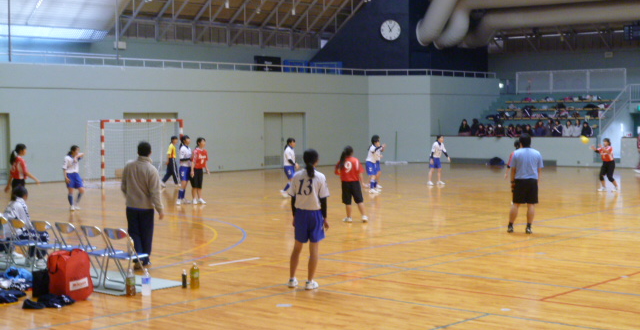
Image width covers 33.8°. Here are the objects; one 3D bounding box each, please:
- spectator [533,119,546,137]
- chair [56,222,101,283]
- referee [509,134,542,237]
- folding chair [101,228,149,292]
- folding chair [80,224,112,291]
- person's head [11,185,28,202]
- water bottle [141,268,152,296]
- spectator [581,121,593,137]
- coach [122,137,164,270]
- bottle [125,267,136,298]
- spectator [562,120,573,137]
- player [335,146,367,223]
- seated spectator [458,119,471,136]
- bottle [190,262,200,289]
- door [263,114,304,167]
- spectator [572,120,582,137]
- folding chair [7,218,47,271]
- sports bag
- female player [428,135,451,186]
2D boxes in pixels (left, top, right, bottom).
[{"bbox_3d":[8.995,-1.255,42.985,0.460,1.120,0.550,2,4,42],"label":"spectator"},{"bbox_3d":[-3.120,1.120,13.606,0.460,0.750,0.460,1,3,38],"label":"chair"},{"bbox_3d":[3.637,0.310,18.652,0.600,1.740,0.360,0,3,8],"label":"referee"},{"bbox_3d":[-2.363,1.118,12.779,0.460,0.755,0.470,2,3,42],"label":"folding chair"},{"bbox_3d":[-2.730,1.134,13.202,0.460,0.750,0.460,1,3,38],"label":"folding chair"},{"bbox_3d":[-4.218,0.404,14.800,0.220,0.235,0.180,-3,4,-42],"label":"person's head"},{"bbox_3d":[-2.047,1.380,12.440,0.100,0.313,0.100,-1,3,0],"label":"water bottle"},{"bbox_3d":[10.556,-1.125,41.588,0.450,1.120,0.550,2,4,42],"label":"spectator"},{"bbox_3d":[-2.513,0.560,14.868,0.580,1.740,0.400,0,3,10],"label":"coach"},{"bbox_3d":[-2.208,1.368,12.300,0.105,0.310,0.100,-1,3,-3],"label":"bottle"},{"bbox_3d":[9.992,-1.165,42.544,0.460,1.220,0.700,2,3,42],"label":"spectator"},{"bbox_3d":[0.607,0.387,20.877,0.580,1.480,0.420,0,3,12],"label":"player"},{"bbox_3d":[6.289,-1.304,45.862,0.520,1.270,0.700,2,3,42],"label":"seated spectator"},{"bbox_3d":[-1.518,1.340,12.786,0.105,0.310,0.100,-1,3,-3],"label":"bottle"},{"bbox_3d":[-1.459,-0.977,42.705,0.120,2.250,2.250,2,3,42],"label":"door"},{"bbox_3d":[10.248,-1.235,41.859,0.430,1.120,0.550,2,4,42],"label":"spectator"},{"bbox_3d":[-3.918,1.071,14.145,0.460,0.755,0.470,2,3,42],"label":"folding chair"},{"bbox_3d":[-2.940,1.273,12.392,0.310,0.550,0.440,1,3,30],"label":"sports bag"},{"bbox_3d":[3.614,-0.176,32.034,0.620,1.510,0.450,-3,3,-38],"label":"female player"}]

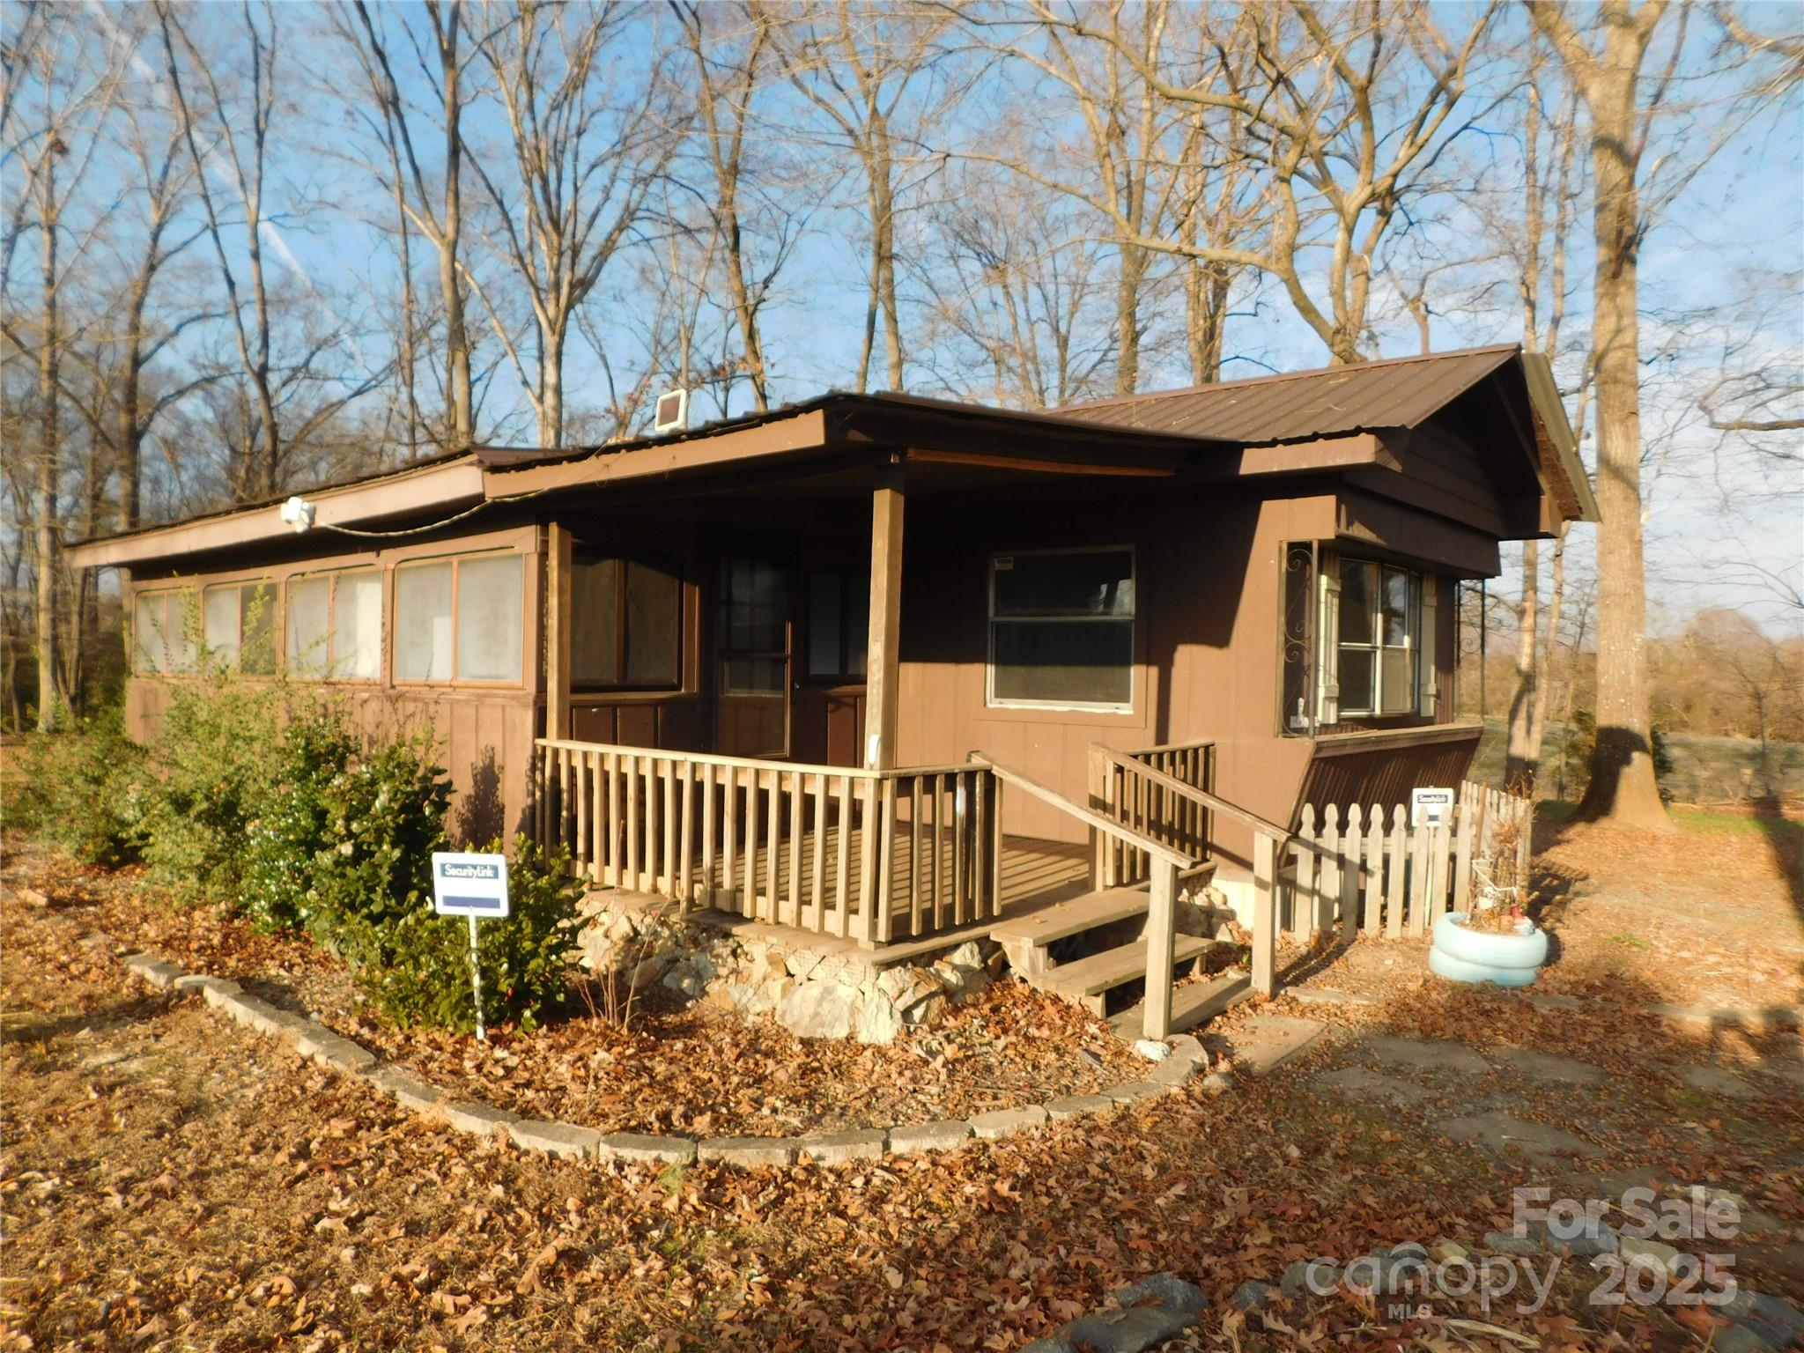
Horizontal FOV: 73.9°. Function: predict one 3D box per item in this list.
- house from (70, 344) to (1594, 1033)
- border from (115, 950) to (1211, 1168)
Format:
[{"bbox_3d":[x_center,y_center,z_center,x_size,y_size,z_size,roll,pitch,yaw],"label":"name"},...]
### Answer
[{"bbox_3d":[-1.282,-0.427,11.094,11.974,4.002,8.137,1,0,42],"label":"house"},{"bbox_3d":[-1.576,1.546,4.968,5.690,0.130,1.740,1,0,13],"label":"border"}]

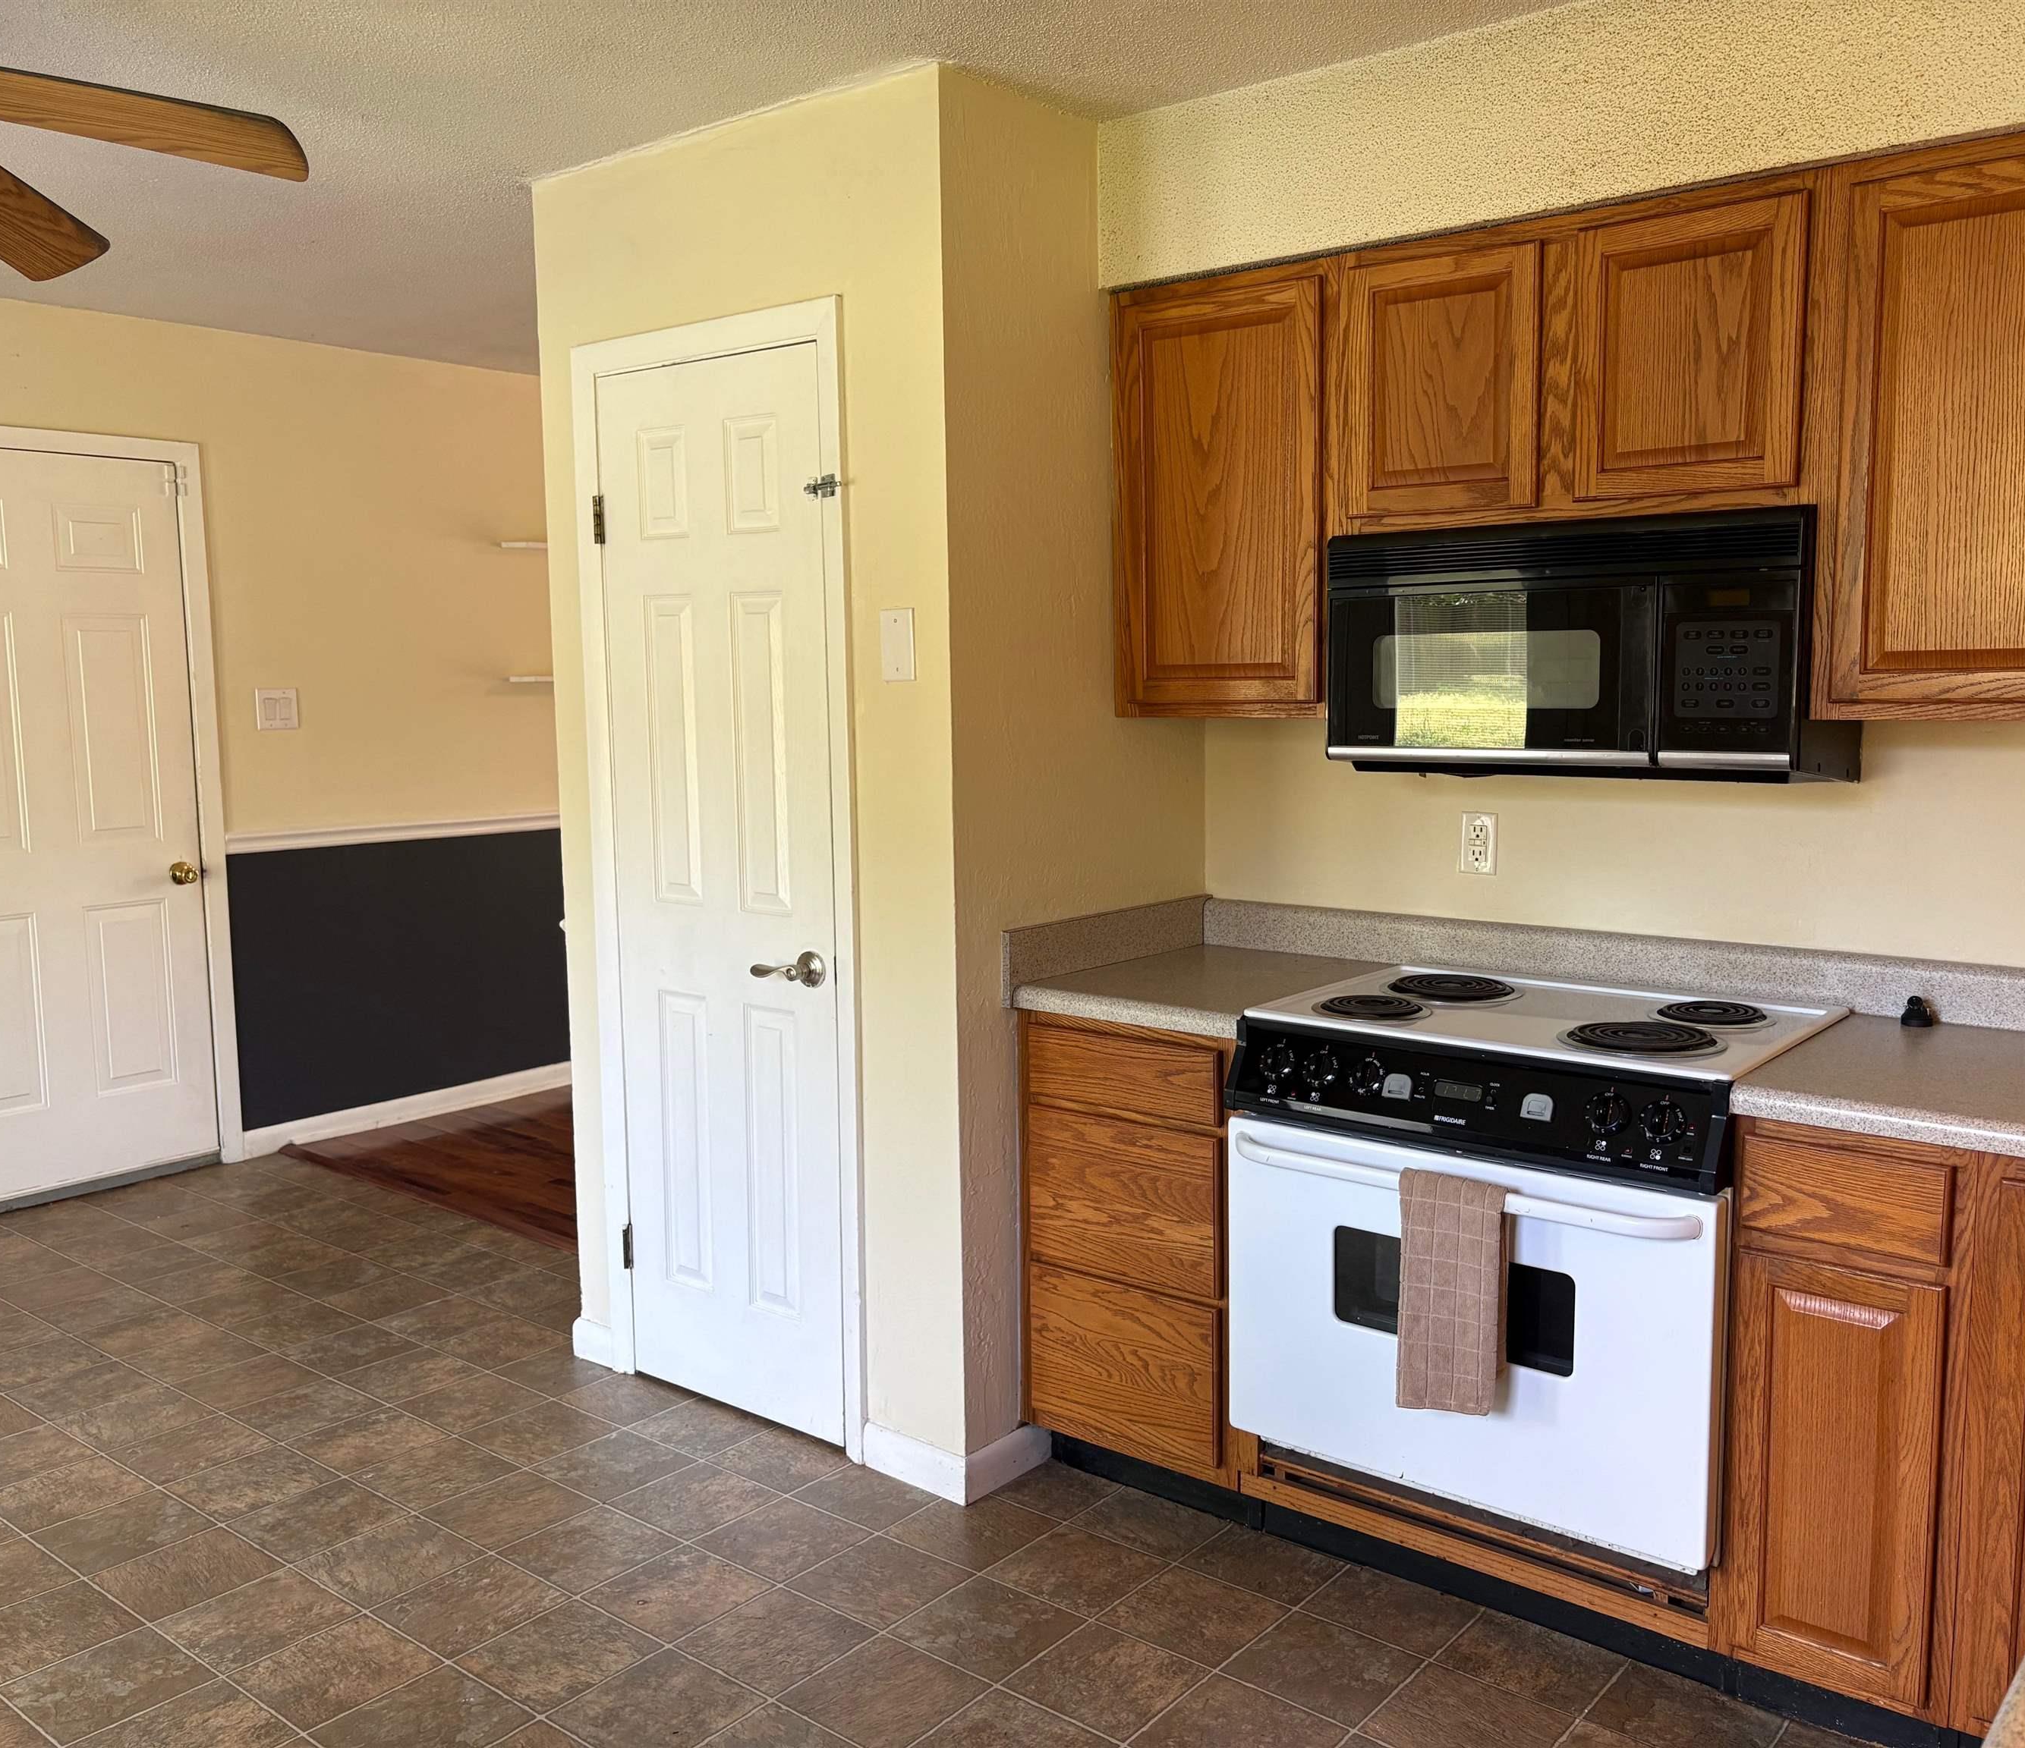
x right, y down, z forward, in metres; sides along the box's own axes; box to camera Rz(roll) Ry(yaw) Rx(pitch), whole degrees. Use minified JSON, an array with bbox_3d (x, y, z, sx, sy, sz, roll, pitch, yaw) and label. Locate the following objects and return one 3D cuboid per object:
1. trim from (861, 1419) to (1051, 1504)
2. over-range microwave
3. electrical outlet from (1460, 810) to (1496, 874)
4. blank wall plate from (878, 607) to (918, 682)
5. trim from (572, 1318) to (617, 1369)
[{"bbox_3d":[-0.104,1.063,3.294,0.252,0.092,0.245,5,8,39],"label":"trim"},{"bbox_3d":[0.945,-0.355,2.876,0.758,0.406,0.382,5,8,39],"label":"over-range microwave"},{"bbox_3d":[0.857,-0.055,3.227,0.071,0.114,0.010,5,8,39],"label":"electrical outlet"},{"bbox_3d":[-0.202,-0.398,3.042,0.077,0.125,0.009,5,8,39],"label":"blank wall plate"},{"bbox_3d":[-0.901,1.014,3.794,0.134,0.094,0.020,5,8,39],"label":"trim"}]

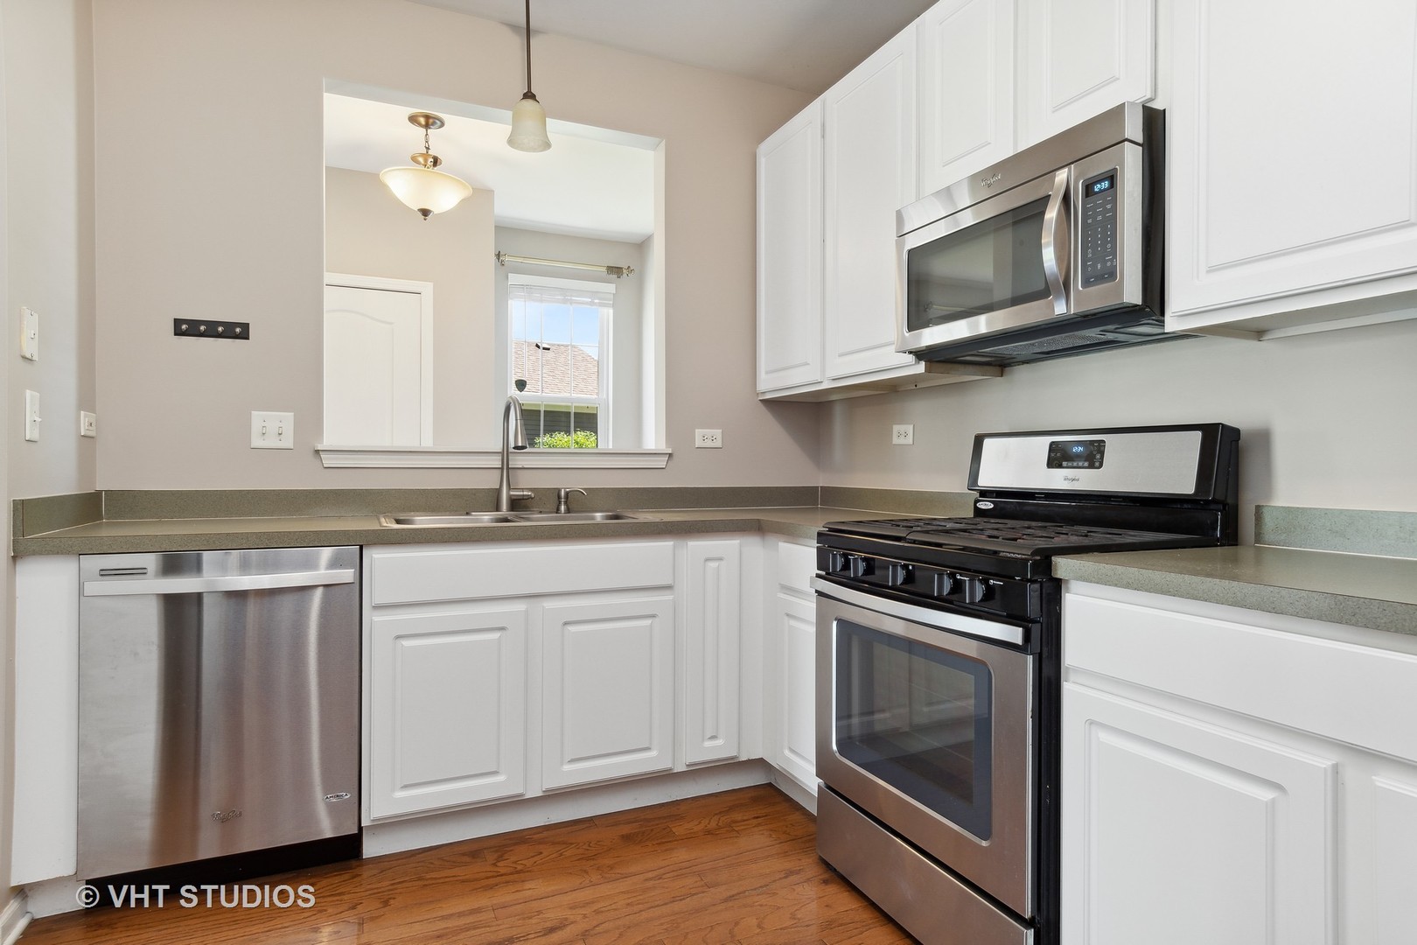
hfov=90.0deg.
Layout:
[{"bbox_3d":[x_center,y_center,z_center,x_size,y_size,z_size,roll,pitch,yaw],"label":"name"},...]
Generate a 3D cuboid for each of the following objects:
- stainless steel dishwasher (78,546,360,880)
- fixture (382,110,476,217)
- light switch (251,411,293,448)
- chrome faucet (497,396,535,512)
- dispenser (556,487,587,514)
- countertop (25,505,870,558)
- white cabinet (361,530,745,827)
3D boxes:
[{"bbox_3d":[-1.340,0.612,2.071,0.605,0.835,0.610,0,0,-23],"label":"stainless steel dishwasher"},{"bbox_3d":[-1.315,-1.410,3.300,0.400,0.465,0.400,0,0,-23],"label":"fixture"},{"bbox_3d":[-1.447,-0.139,2.352,0.118,0.118,0.016,0,0,-23],"label":"light switch"},{"bbox_3d":[-0.669,-0.060,2.502,0.135,0.420,0.250,0,0,-29],"label":"chrome faucet"},{"bbox_3d":[-0.511,0.103,2.650,0.115,0.097,0.050,0,0,-6],"label":"dispenser"},{"bbox_3d":[-0.464,0.173,2.220,2.550,0.042,1.030,0,0,-23],"label":"countertop"},{"bbox_3d":[-0.523,0.582,2.429,1.155,0.785,0.600,0,0,-23],"label":"white cabinet"}]

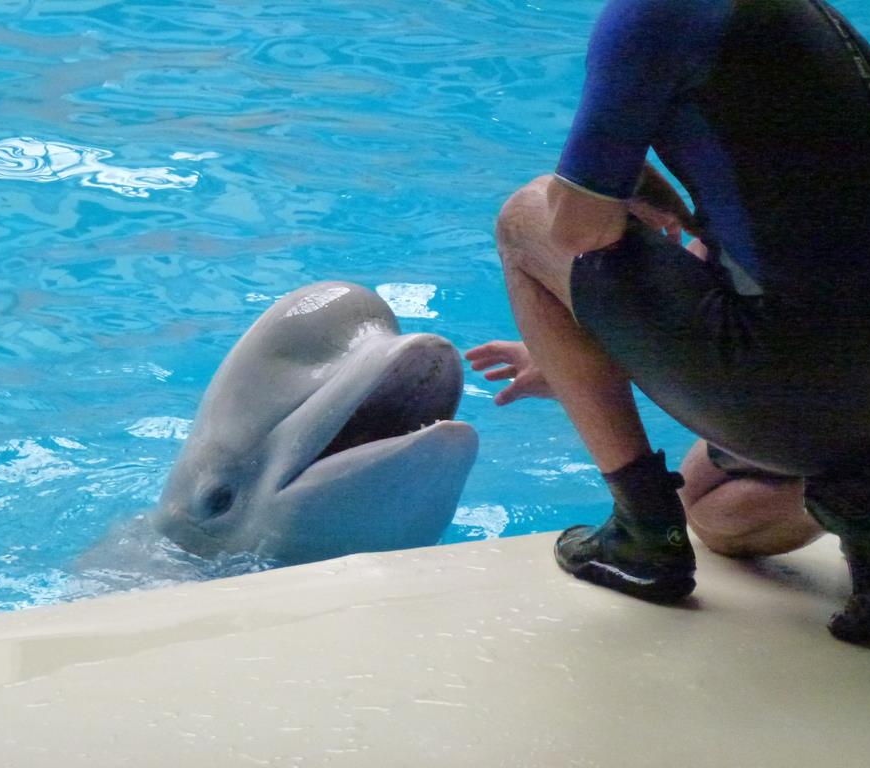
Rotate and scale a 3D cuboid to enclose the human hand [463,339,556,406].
[{"bbox_3d":[0.104,-0.015,6.900,0.150,0.080,0.105,2,13,10],"label":"human hand"}]

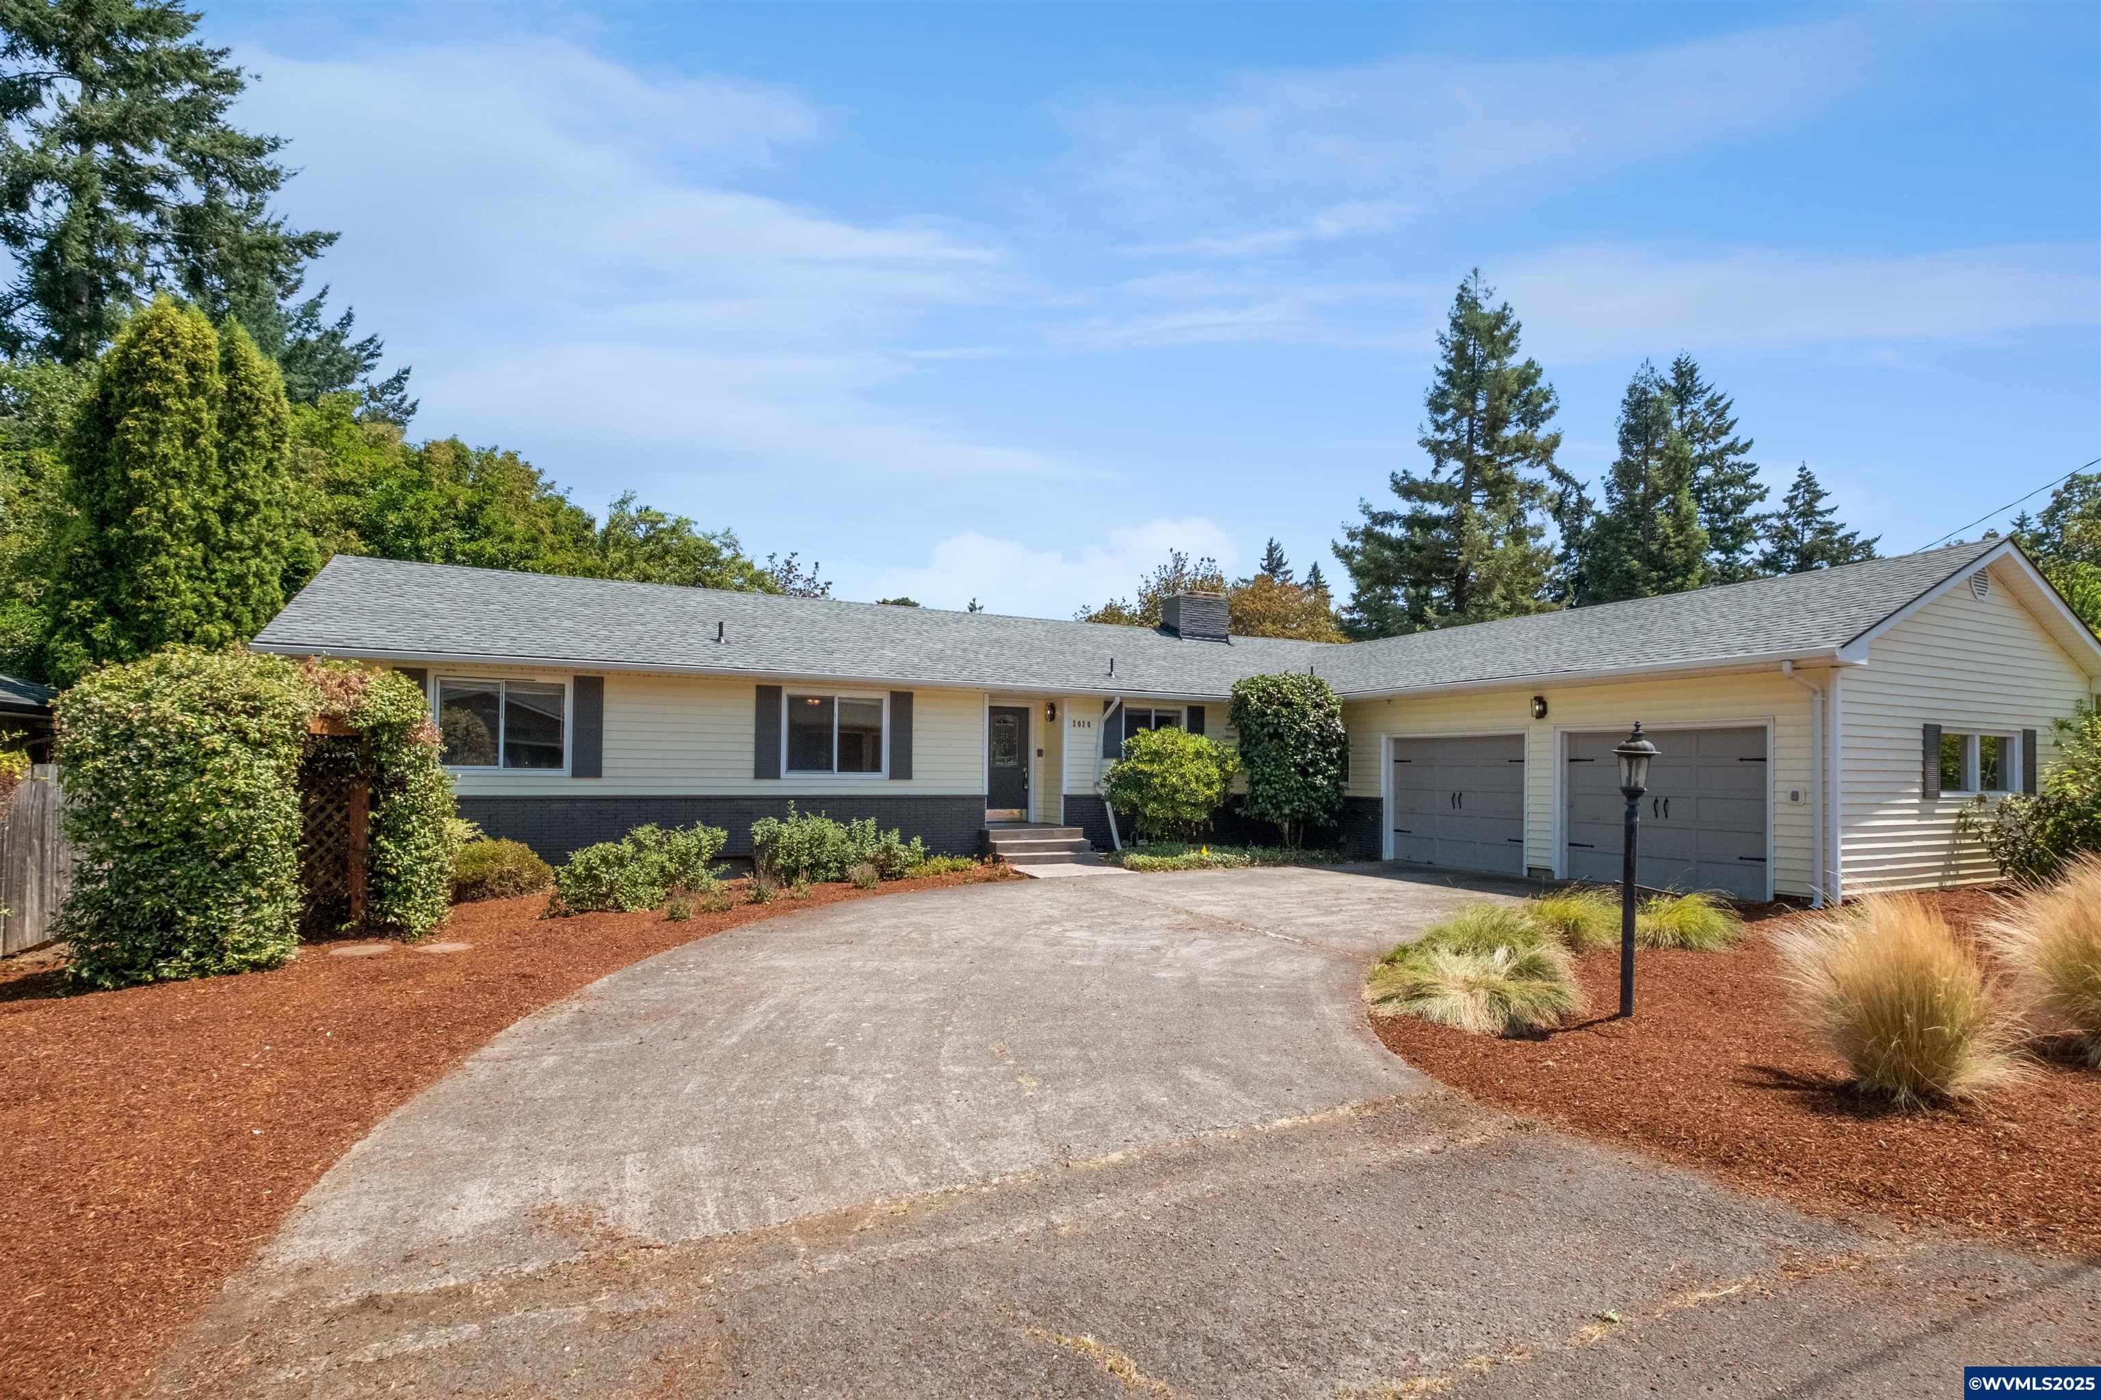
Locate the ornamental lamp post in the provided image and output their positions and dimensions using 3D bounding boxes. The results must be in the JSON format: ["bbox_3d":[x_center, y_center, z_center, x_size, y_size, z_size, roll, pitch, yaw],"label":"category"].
[{"bbox_3d":[3.580,1.040,5.750,0.295,1.820,0.295,2,-3,0],"label":"ornamental lamp post"}]

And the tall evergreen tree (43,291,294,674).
[{"bbox_3d":[-13.250,-1.800,14.300,2.600,8.700,2.500,2,-4,-26],"label":"tall evergreen tree"}]

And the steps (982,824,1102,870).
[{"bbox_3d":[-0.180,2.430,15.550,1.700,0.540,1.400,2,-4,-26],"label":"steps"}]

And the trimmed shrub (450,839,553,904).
[{"bbox_3d":[-6.720,2.050,11.400,1.200,0.700,1.150,2,-4,-26],"label":"trimmed shrub"}]

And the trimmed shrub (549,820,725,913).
[{"bbox_3d":[-4.730,1.870,10.700,1.900,0.930,1.550,2,-4,-26],"label":"trimmed shrub"}]

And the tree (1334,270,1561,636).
[{"bbox_3d":[17.100,-6.800,40.000,9.700,23.300,9.500,3,-5,-25],"label":"tree"}]

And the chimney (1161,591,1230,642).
[{"bbox_3d":[3.318,-1.757,21.170,1.340,1.020,0.800,3,-5,-25],"label":"chimney"}]

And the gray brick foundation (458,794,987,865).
[{"bbox_3d":[-4.980,1.900,13.820,8.600,0.950,0.220,3,-5,-25],"label":"gray brick foundation"}]

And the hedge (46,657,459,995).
[{"bbox_3d":[-6.930,0.930,8.360,1.850,2.600,2.350,2,-4,-18],"label":"hedge"}]

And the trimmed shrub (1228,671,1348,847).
[{"bbox_3d":[4.230,1.050,16.600,2.130,3.150,2.050,1,-4,0],"label":"trimmed shrub"}]

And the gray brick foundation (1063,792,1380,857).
[{"bbox_3d":[3.060,2.210,16.320,5.250,1.030,2.200,3,-5,-25],"label":"gray brick foundation"}]

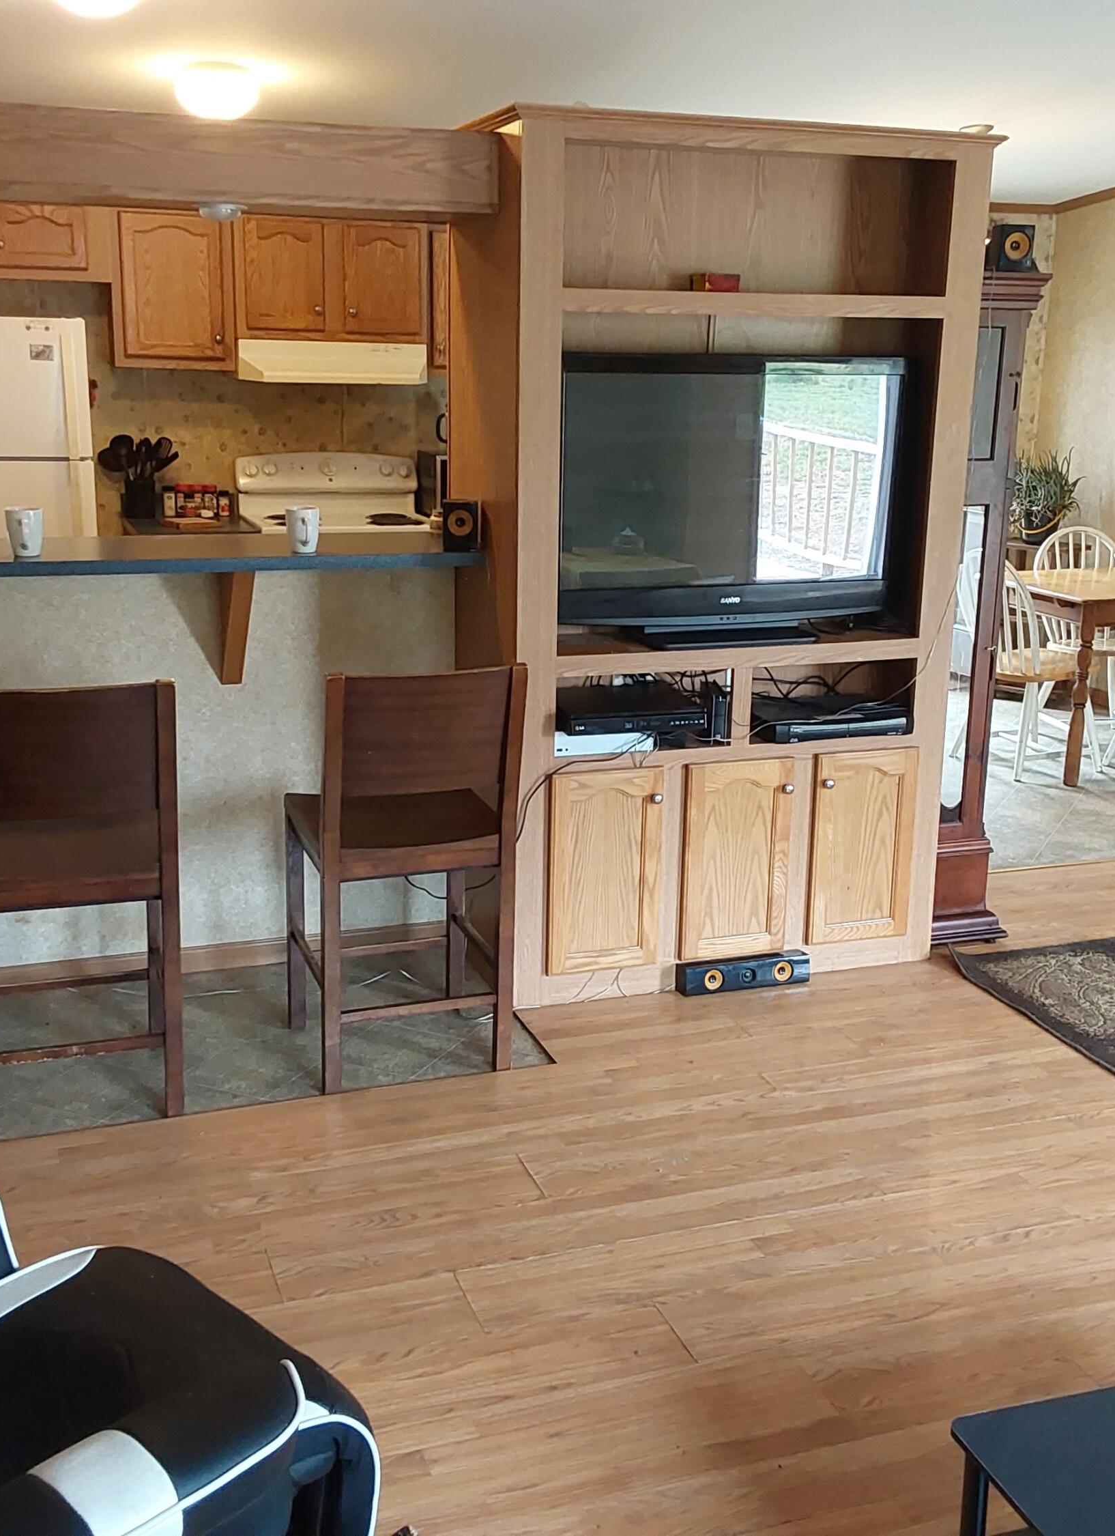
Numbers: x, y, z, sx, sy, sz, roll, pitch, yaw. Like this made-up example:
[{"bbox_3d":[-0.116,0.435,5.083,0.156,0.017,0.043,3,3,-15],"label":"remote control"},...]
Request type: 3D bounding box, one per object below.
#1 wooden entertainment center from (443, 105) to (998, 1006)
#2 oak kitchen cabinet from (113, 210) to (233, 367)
[{"bbox_3d":[0.378,-0.524,4.321,1.244,2.095,0.626,-4,15,-19],"label":"wooden entertainment center"},{"bbox_3d":[-1.510,-1.851,6.392,0.450,0.600,0.330,-4,15,-19],"label":"oak kitchen cabinet"}]

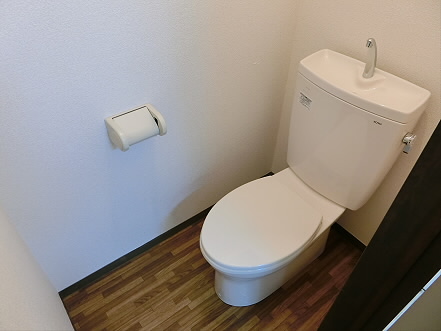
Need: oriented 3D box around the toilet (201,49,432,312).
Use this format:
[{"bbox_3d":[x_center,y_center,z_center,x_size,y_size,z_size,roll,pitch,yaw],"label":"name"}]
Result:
[{"bbox_3d":[0.261,0.129,1.276,0.746,0.890,0.442,-27,49,-27],"label":"toilet"}]

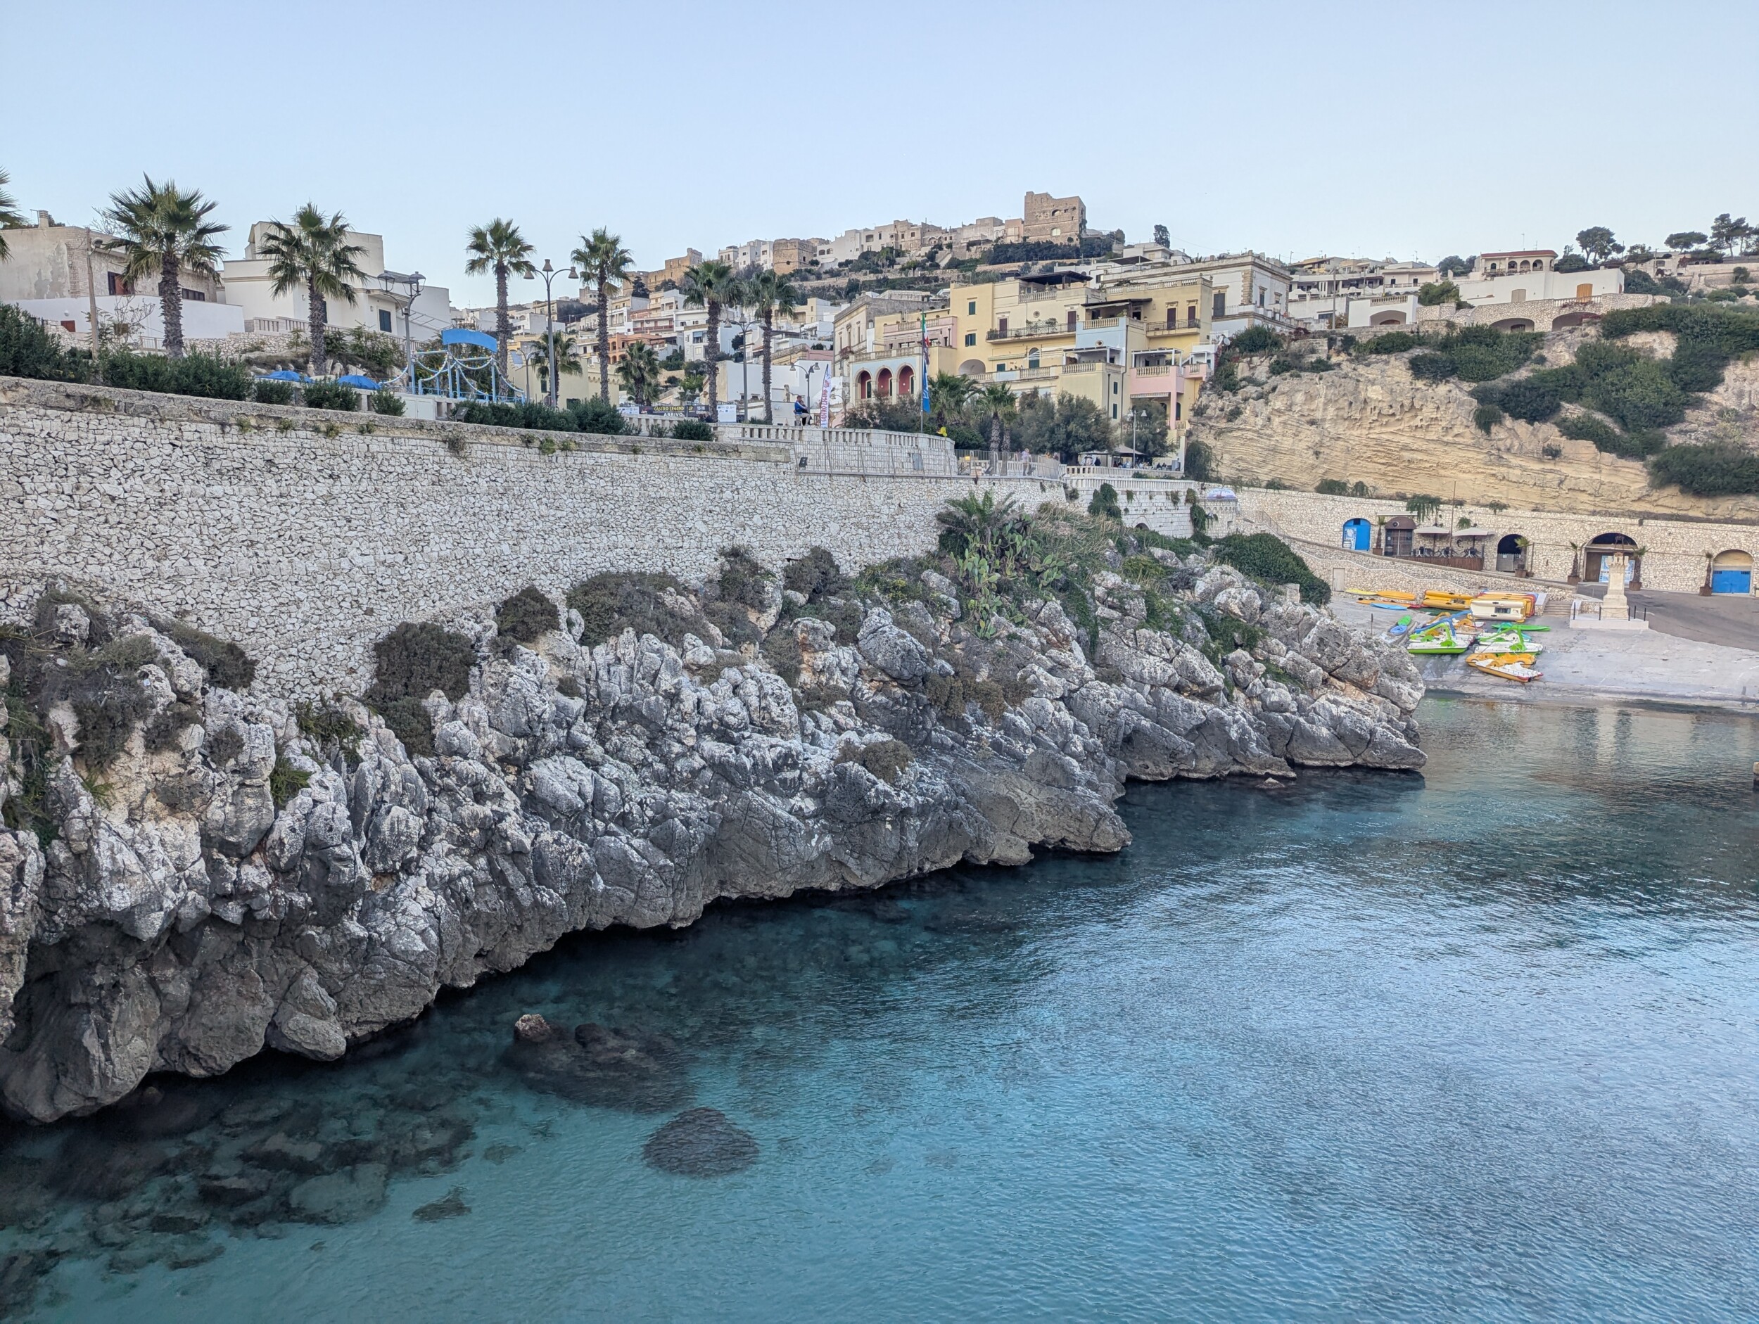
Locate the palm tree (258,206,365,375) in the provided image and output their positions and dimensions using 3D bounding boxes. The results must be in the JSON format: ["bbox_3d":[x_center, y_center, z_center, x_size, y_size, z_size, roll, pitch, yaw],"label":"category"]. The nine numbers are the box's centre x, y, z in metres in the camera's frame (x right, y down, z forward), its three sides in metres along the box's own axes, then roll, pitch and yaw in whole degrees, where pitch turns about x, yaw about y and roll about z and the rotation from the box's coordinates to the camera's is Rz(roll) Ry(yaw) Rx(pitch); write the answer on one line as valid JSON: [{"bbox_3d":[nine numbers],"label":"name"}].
[{"bbox_3d":[-22.596,-14.065,49.051,4.200,8.000,4.200,0,8,0],"label":"palm tree"}]

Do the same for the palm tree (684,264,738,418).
[{"bbox_3d":[-9.173,-17.101,66.007,2.900,9.030,2.900,0,9,0],"label":"palm tree"}]

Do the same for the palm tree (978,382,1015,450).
[{"bbox_3d":[8.227,-16.571,86.002,2.600,6.080,2.600,0,9,0],"label":"palm tree"}]

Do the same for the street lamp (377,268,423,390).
[{"bbox_3d":[-18.073,-11.944,46.385,1.750,5.600,1.400,0,8,0],"label":"street lamp"}]

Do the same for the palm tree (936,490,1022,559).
[{"bbox_3d":[5.348,-7.303,66.001,4.400,3.840,4.400,0,9,0],"label":"palm tree"}]

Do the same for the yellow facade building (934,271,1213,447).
[{"bbox_3d":[19.781,-29.372,126.015,27.000,18.690,12.000,6,11,36],"label":"yellow facade building"}]

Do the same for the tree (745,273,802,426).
[{"bbox_3d":[-5.798,-16.585,66.640,3.100,9.300,3.100,0,8,0],"label":"tree"}]

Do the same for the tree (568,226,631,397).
[{"bbox_3d":[-13.787,-16.773,60.507,3.000,9.080,3.000,0,9,0],"label":"tree"}]

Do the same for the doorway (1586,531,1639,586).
[{"bbox_3d":[54.436,-7.677,90.832,3.500,3.860,0.700,2,9,17],"label":"doorway"}]

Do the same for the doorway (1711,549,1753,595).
[{"bbox_3d":[61.586,-6.471,88.285,2.500,3.270,0.600,2,9,17],"label":"doorway"}]

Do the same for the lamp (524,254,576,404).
[{"bbox_3d":[-13.452,-12.987,50.489,2.100,7.100,1.900,0,8,0],"label":"lamp"}]

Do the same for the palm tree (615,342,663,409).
[{"bbox_3d":[-14.593,-16.179,74.441,2.700,6.400,2.700,0,8,0],"label":"palm tree"}]

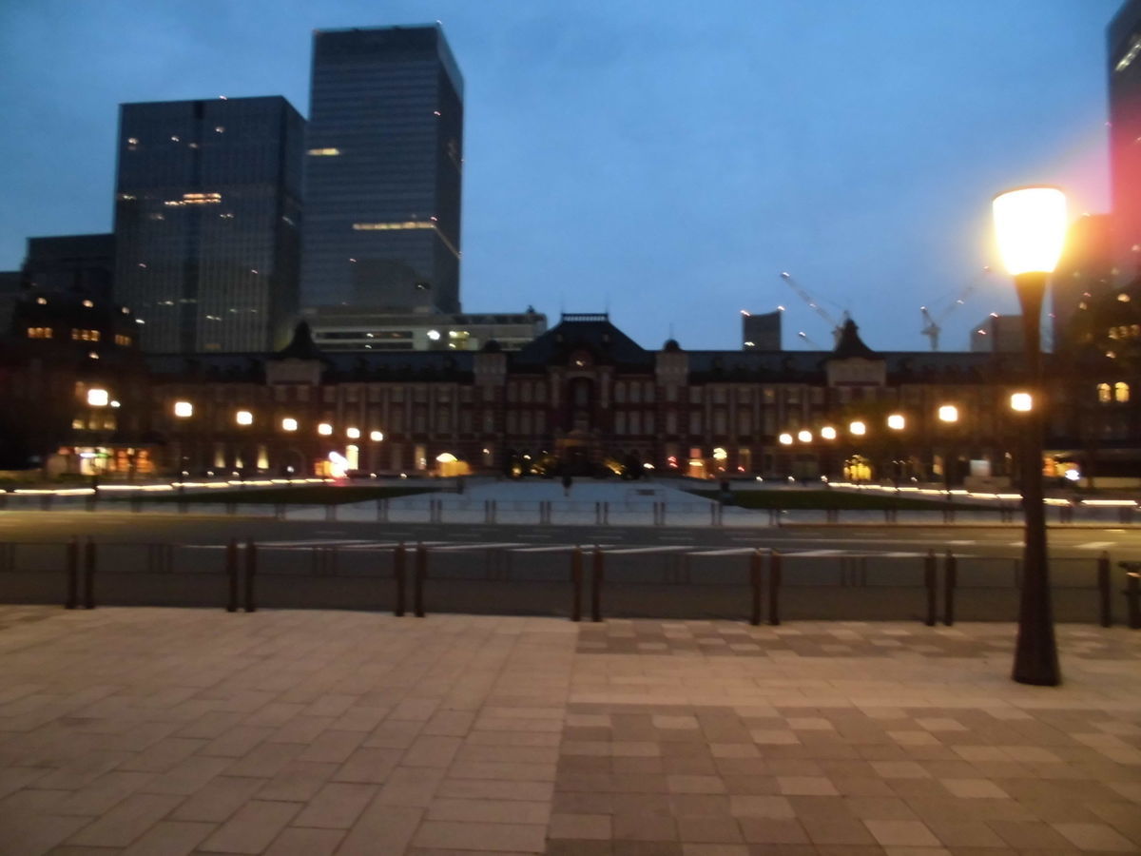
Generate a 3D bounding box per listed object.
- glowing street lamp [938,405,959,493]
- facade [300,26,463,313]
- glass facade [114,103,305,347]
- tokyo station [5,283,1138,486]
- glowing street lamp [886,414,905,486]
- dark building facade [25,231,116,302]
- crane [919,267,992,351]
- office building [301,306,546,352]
[{"bbox_3d":[23.370,1.576,52.989,0.800,5.700,0.800,0,-3,2],"label":"glowing street lamp"},{"bbox_3d":[-90.451,-81.599,420.409,62.000,207.000,51.000,0,-3,5],"label":"facade"},{"bbox_3d":[-178.120,-67.283,421.708,82.000,178.000,32.000,0,-3,5],"label":"glass facade"},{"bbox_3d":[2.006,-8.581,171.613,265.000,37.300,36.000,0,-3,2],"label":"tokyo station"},{"bbox_3d":[23.554,2.011,61.979,0.800,5.700,0.800,0,-3,2],"label":"glowing street lamp"},{"bbox_3d":[-251.558,-35.961,432.200,56.000,116.000,40.000,0,-3,5],"label":"dark building facade"},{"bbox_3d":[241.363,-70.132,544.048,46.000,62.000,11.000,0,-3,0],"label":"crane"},{"bbox_3d":[-68.874,-14.499,409.165,108.000,72.000,42.000,0,-3,4],"label":"office building"}]

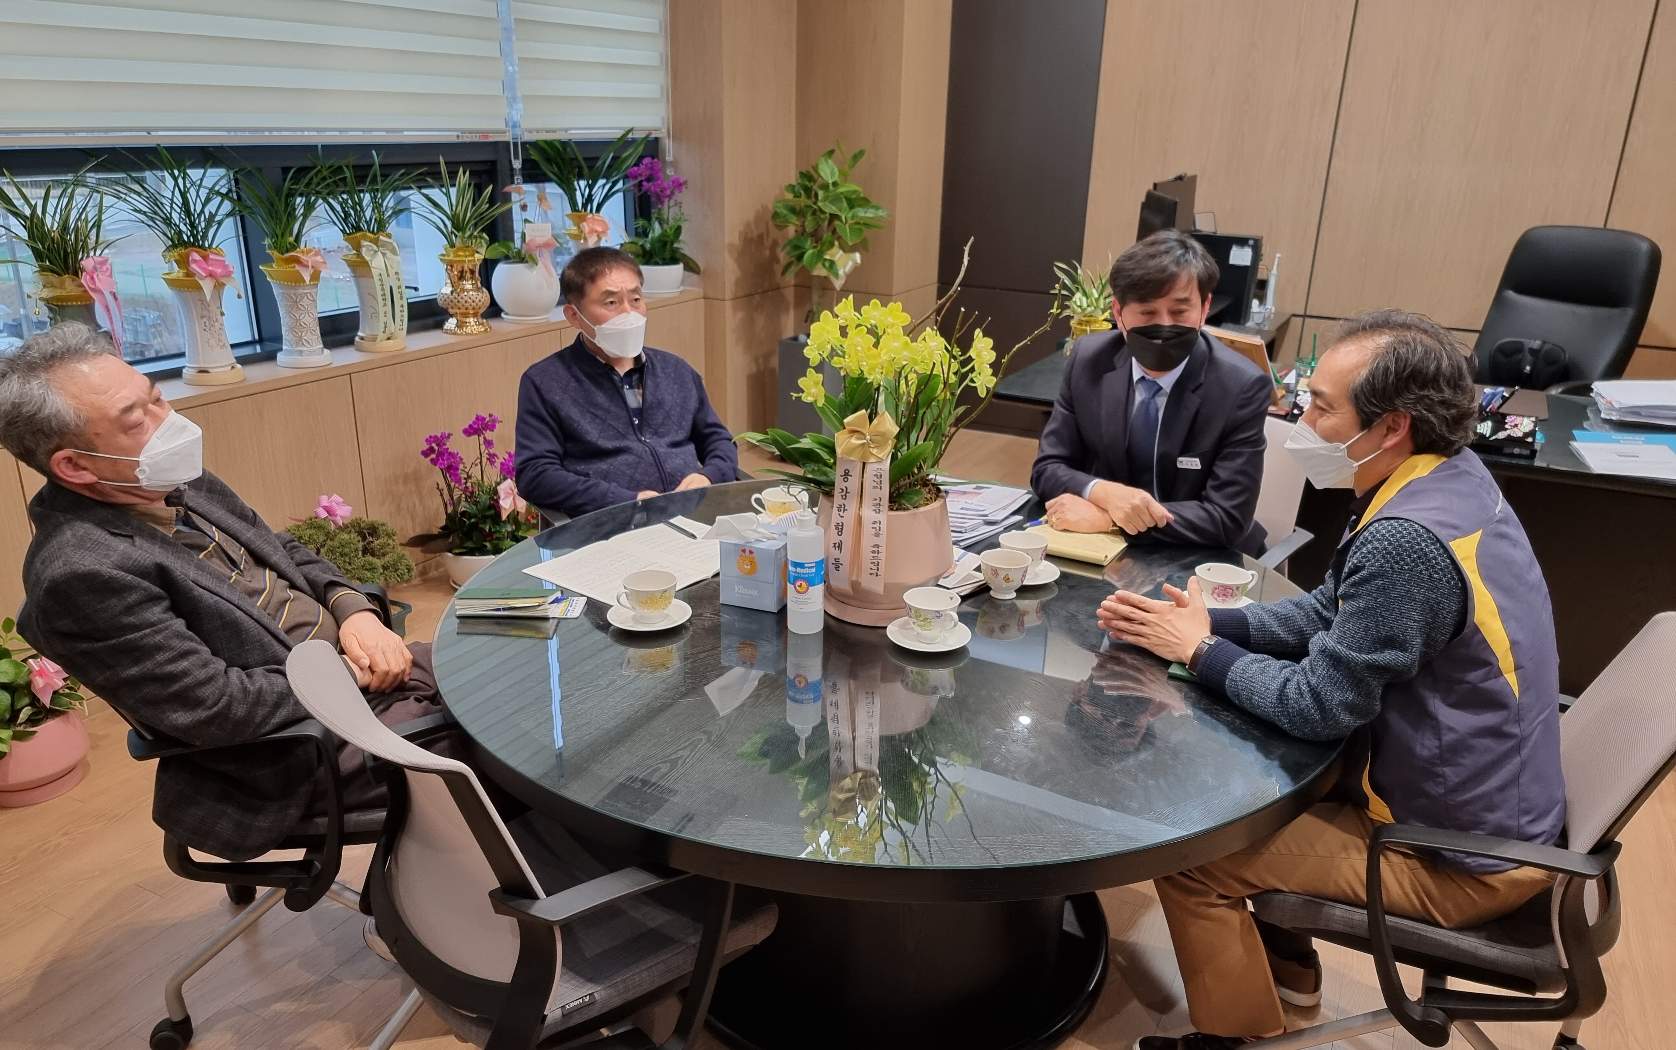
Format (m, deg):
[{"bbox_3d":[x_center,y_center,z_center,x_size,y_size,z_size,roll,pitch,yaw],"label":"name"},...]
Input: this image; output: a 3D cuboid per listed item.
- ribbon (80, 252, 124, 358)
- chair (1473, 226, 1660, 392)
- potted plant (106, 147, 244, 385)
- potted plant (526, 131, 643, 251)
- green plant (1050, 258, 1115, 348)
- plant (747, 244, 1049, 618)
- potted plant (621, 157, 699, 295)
[{"bbox_3d":[-1.865,-0.541,2.970,0.100,0.290,0.120,9,21,20],"label":"ribbon"},{"bbox_3d":[2.603,-0.457,4.345,0.660,1.250,0.720,19,26,41],"label":"chair"},{"bbox_3d":[-1.934,-0.757,3.421,0.390,0.660,0.410,11,22,26],"label":"potted plant"},{"bbox_3d":[-1.050,-1.255,4.826,0.440,0.665,0.480,11,21,26],"label":"potted plant"},{"bbox_3d":[0.951,-0.818,4.421,0.320,0.370,0.300,7,20,17],"label":"green plant"},{"bbox_3d":[0.093,-0.164,2.071,0.530,0.657,0.430,5,20,11],"label":"plant"},{"bbox_3d":[-0.827,-1.362,5.271,0.340,0.610,0.370,1,19,0],"label":"potted plant"}]

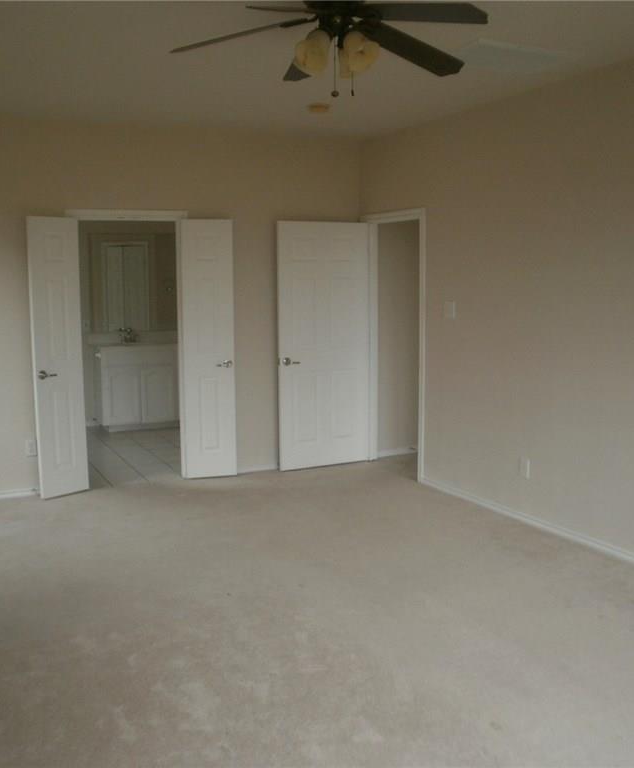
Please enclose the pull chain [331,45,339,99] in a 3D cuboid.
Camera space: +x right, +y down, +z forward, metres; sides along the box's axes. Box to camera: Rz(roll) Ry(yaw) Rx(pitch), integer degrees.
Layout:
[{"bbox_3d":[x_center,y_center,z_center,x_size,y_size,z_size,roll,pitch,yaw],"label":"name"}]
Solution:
[{"bbox_3d":[0.073,-1.247,3.052,0.030,0.215,0.030,0,8,0],"label":"pull chain"}]

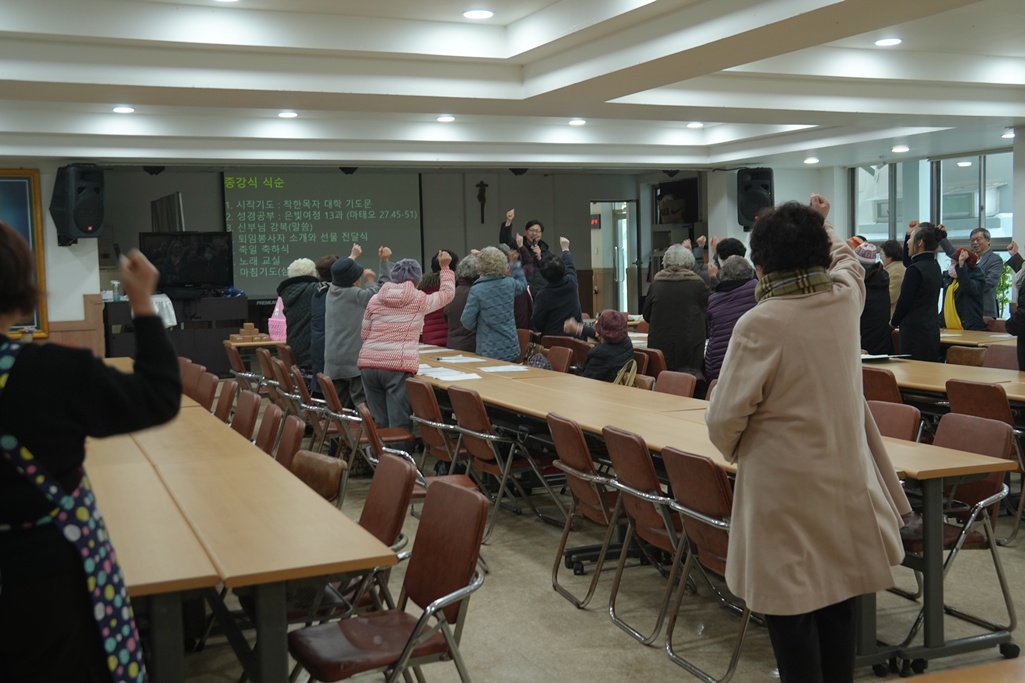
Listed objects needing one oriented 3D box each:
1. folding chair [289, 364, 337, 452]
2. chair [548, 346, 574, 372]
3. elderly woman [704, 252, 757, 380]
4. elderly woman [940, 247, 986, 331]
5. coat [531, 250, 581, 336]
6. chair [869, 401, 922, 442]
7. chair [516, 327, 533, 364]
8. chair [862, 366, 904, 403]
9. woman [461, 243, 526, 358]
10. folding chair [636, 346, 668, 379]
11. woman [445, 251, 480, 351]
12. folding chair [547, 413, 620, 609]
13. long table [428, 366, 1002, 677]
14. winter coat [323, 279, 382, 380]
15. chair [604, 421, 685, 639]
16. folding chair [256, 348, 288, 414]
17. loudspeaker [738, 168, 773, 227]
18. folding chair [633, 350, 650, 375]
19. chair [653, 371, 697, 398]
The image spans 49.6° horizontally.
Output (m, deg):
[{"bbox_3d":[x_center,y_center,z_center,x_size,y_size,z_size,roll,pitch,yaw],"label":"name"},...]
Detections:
[{"bbox_3d":[-1.216,0.578,7.537,0.560,0.820,0.450,-3,5,-17],"label":"folding chair"},{"bbox_3d":[0.159,0.480,8.401,0.540,0.810,0.460,-4,5,-24],"label":"chair"},{"bbox_3d":[1.565,0.134,7.900,0.470,1.500,0.420,-1,4,4],"label":"elderly woman"},{"bbox_3d":[4.218,-0.142,10.431,0.390,1.510,0.480,-3,5,-16],"label":"elderly woman"},{"bbox_3d":[0.420,-0.380,10.079,0.500,0.870,0.420,-1,5,5],"label":"coat"},{"bbox_3d":[1.430,0.695,4.826,0.570,0.800,0.490,-3,4,-23],"label":"chair"},{"bbox_3d":[-0.097,0.310,10.535,0.560,0.820,0.450,-3,5,-22],"label":"chair"},{"bbox_3d":[2.424,0.544,6.670,0.570,0.800,0.490,-3,4,-23],"label":"chair"},{"bbox_3d":[-0.153,0.049,8.950,0.530,1.600,0.430,0,4,14],"label":"woman"},{"bbox_3d":[1.324,0.442,8.544,0.570,0.800,0.490,-4,5,-33],"label":"folding chair"},{"bbox_3d":[-0.376,-0.010,9.978,0.500,1.560,0.380,-1,5,5],"label":"woman"},{"bbox_3d":[0.500,0.716,4.924,0.570,0.800,0.490,-3,4,-23],"label":"folding chair"},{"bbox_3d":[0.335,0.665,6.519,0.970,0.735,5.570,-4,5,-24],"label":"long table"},{"bbox_3d":[-1.111,-0.093,7.910,0.490,0.760,0.380,2,6,35],"label":"winter coat"},{"bbox_3d":[0.678,0.757,4.634,0.560,0.820,0.450,-3,5,-23],"label":"chair"},{"bbox_3d":[-1.808,0.465,9.161,0.560,0.820,0.450,-3,5,-22],"label":"folding chair"},{"bbox_3d":[2.905,-1.719,13.300,0.430,0.690,0.420,-1,5,12],"label":"loudspeaker"},{"bbox_3d":[0.641,0.509,7.882,0.540,0.810,0.460,-4,5,-24],"label":"folding chair"},{"bbox_3d":[0.765,0.609,6.470,0.560,0.820,0.450,-3,5,-22],"label":"chair"}]

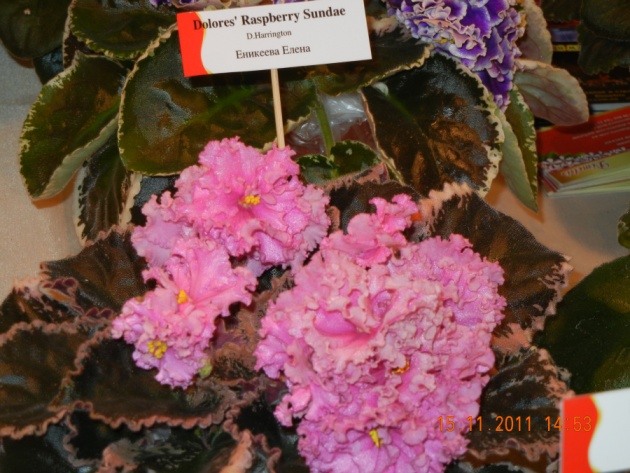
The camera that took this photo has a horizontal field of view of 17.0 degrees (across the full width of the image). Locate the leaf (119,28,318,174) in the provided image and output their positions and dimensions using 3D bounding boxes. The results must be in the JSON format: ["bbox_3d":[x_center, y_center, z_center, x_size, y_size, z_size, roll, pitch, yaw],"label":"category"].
[{"bbox_3d":[-0.048,-0.067,1.060,0.098,0.020,0.064,-21,65,0],"label":"leaf"}]

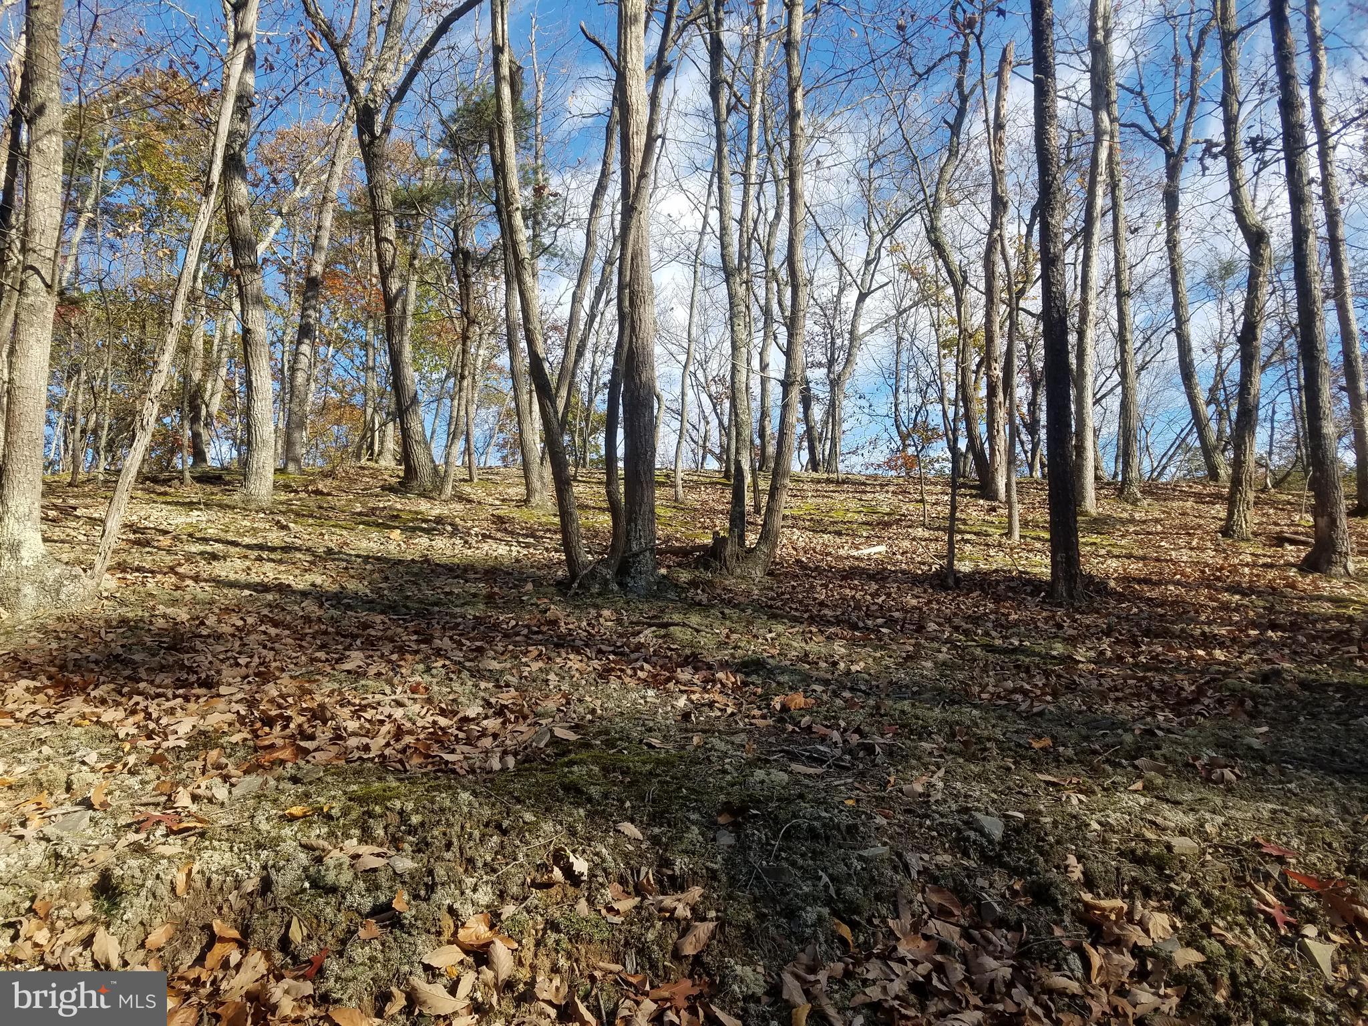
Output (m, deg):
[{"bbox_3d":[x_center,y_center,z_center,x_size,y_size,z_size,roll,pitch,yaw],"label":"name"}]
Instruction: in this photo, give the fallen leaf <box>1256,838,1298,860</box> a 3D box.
[{"bbox_3d":[1.645,0.926,2.850,0.055,0.025,0.101,-13,19,-41],"label":"fallen leaf"}]

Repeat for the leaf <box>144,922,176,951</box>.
[{"bbox_3d":[-1.352,1.091,2.650,0.050,0.025,0.092,35,47,19],"label":"leaf"}]

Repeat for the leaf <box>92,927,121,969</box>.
[{"bbox_3d":[-1.462,1.099,2.600,0.063,0.103,0.025,-20,-36,-27],"label":"leaf"}]

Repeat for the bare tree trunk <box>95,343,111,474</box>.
[{"bbox_3d":[-11.377,-2.070,20.124,0.308,2.591,0.270,0,-5,0],"label":"bare tree trunk"}]

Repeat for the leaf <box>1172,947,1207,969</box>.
[{"bbox_3d":[1.279,1.125,2.600,0.085,0.020,0.059,3,38,14],"label":"leaf"}]

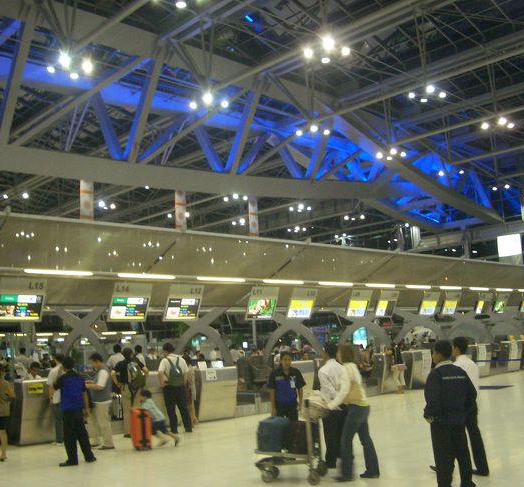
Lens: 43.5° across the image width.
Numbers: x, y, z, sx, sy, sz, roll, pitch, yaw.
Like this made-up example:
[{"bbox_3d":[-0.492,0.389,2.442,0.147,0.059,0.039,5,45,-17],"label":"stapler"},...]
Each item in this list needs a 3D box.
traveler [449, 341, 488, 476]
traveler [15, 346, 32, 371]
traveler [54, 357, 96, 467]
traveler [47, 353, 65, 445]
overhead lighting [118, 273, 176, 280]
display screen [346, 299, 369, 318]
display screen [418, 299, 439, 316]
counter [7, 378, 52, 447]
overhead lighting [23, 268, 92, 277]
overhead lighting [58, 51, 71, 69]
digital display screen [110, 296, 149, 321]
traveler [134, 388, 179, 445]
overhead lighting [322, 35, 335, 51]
[{"bbox_3d":[2.494,2.039,8.296,0.520,1.730,0.580,5,-11,-41],"label":"traveler"},{"bbox_3d":[-6.214,3.565,17.091,0.500,1.700,0.350,1,-9,-25],"label":"traveler"},{"bbox_3d":[-2.759,2.478,9.718,0.550,1.640,0.420,1,-9,-25],"label":"traveler"},{"bbox_3d":[-3.658,2.806,11.781,0.480,1.620,0.350,5,-11,-41],"label":"traveler"},{"bbox_3d":[-2.430,0.701,13.821,1.500,0.120,0.130,5,-11,-43],"label":"overhead lighting"},{"bbox_3d":[3.131,2.107,21.201,0.970,0.580,0.120,5,11,-43],"label":"display screen"},{"bbox_3d":[5.968,2.308,23.513,0.980,0.560,0.100,5,8,-43],"label":"display screen"},{"bbox_3d":[-4.257,3.221,12.672,1.150,1.150,0.650,5,-11,-43],"label":"counter"},{"bbox_3d":[-4.038,0.583,13.107,1.490,0.100,0.120,5,-12,-43],"label":"overhead lighting"},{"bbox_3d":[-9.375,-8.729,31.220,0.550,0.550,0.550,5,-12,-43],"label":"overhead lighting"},{"bbox_3d":[-2.919,1.438,14.472,0.910,0.520,0.100,5,8,-43],"label":"digital display screen"},{"bbox_3d":[-1.806,3.025,11.427,0.620,1.000,0.400,1,-9,-22],"label":"traveler"},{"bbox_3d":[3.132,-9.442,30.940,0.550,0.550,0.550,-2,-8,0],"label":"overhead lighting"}]

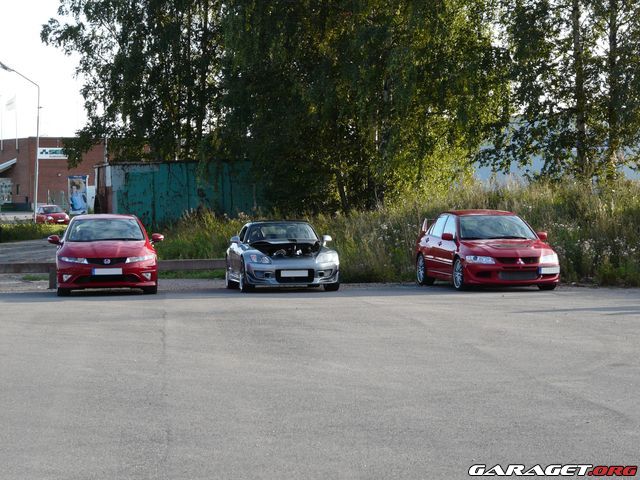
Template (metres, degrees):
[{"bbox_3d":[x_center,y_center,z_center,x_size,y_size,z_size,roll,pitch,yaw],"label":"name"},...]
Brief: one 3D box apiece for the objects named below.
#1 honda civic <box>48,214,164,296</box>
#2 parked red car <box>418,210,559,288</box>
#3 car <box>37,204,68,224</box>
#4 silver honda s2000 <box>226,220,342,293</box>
[{"bbox_3d":[-3.880,0.254,36.600,1.790,1.440,4.260,0,1,-7],"label":"honda civic"},{"bbox_3d":[3.016,0.161,36.800,1.780,1.450,4.490,0,1,-12],"label":"parked red car"},{"bbox_3d":[-17.600,-1.565,132.000,1.700,1.440,4.100,-1,1,-25],"label":"car"},{"bbox_3d":[-0.728,0.290,36.700,1.760,1.270,4.130,0,1,-8],"label":"silver honda s2000"}]

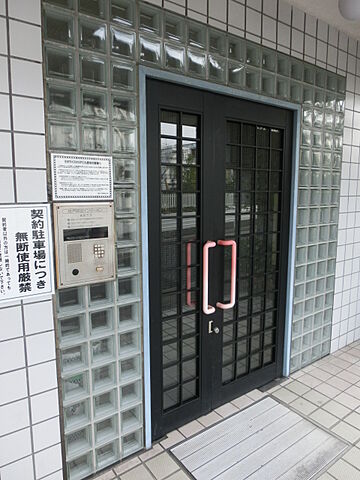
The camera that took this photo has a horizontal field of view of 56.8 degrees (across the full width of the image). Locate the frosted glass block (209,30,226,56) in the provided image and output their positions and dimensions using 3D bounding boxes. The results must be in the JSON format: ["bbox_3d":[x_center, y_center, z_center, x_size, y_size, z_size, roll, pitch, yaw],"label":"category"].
[{"bbox_3d":[0.197,-1.174,2.001,0.145,0.145,0.090,-6,10,-35],"label":"frosted glass block"}]

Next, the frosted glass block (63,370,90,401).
[{"bbox_3d":[-0.551,0.735,1.712,0.145,0.145,0.090,-6,10,-36],"label":"frosted glass block"}]

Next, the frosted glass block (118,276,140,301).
[{"bbox_3d":[-0.302,0.258,1.827,0.145,0.145,0.090,-6,10,-36],"label":"frosted glass block"}]

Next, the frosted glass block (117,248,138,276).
[{"bbox_3d":[-0.304,0.103,1.821,0.147,0.147,0.090,-6,10,-35],"label":"frosted glass block"}]

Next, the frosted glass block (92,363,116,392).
[{"bbox_3d":[-0.426,0.727,1.804,0.145,0.145,0.090,-6,10,-36],"label":"frosted glass block"}]

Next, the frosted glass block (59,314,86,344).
[{"bbox_3d":[-0.555,0.439,1.686,0.145,0.145,0.090,-6,10,-35],"label":"frosted glass block"}]

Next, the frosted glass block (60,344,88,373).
[{"bbox_3d":[-0.556,0.599,1.730,0.146,0.146,0.090,-6,10,-35],"label":"frosted glass block"}]

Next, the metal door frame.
[{"bbox_3d":[0.330,0.120,2.280,1.383,2.177,0.110,-6,10,-35],"label":"metal door frame"}]

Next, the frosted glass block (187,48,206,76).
[{"bbox_3d":[0.072,-1.007,1.933,0.145,0.145,0.090,-6,10,-35],"label":"frosted glass block"}]

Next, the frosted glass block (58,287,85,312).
[{"bbox_3d":[-0.551,0.284,1.647,0.145,0.145,0.090,-6,10,-36],"label":"frosted glass block"}]

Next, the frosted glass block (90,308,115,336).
[{"bbox_3d":[-0.429,0.423,1.775,0.147,0.147,0.090,-6,10,-35],"label":"frosted glass block"}]

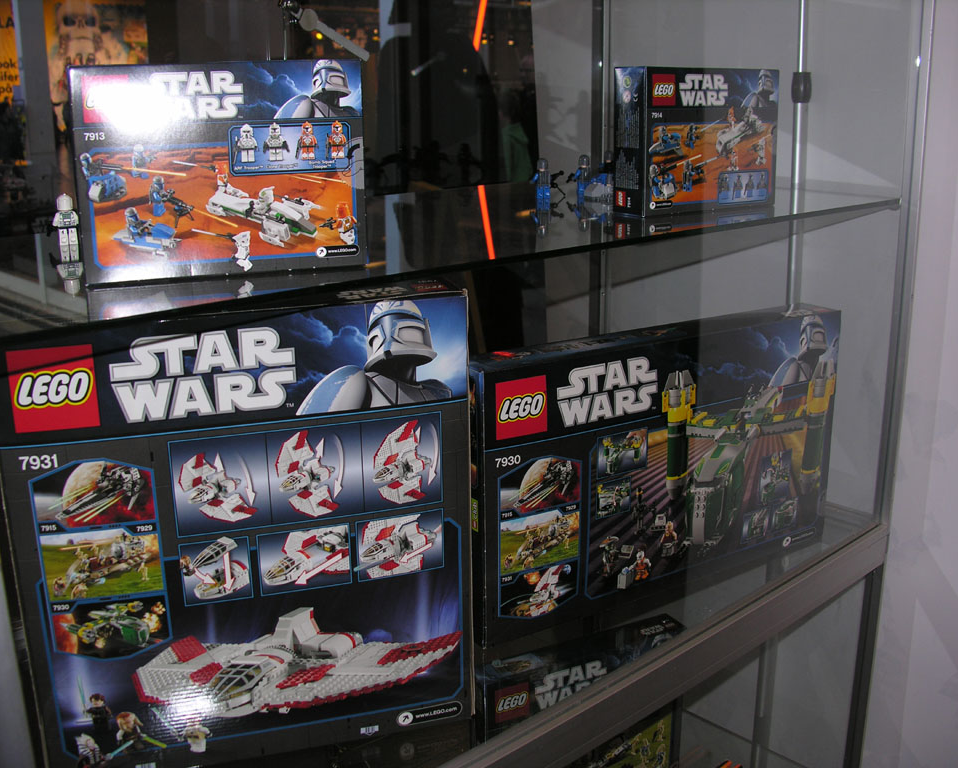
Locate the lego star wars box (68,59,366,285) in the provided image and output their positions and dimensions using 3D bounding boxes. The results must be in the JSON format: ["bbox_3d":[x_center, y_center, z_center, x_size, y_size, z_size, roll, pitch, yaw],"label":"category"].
[{"bbox_3d":[-0.178,-0.149,0.715,0.190,0.141,0.046,-6,16,-18],"label":"lego star wars box"}]

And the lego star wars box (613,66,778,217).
[{"bbox_3d":[0.230,-0.255,1.079,0.189,0.143,0.046,-10,18,-31],"label":"lego star wars box"}]

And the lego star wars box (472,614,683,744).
[{"bbox_3d":[0.131,0.452,1.325,0.292,0.252,0.044,-8,17,-25],"label":"lego star wars box"}]

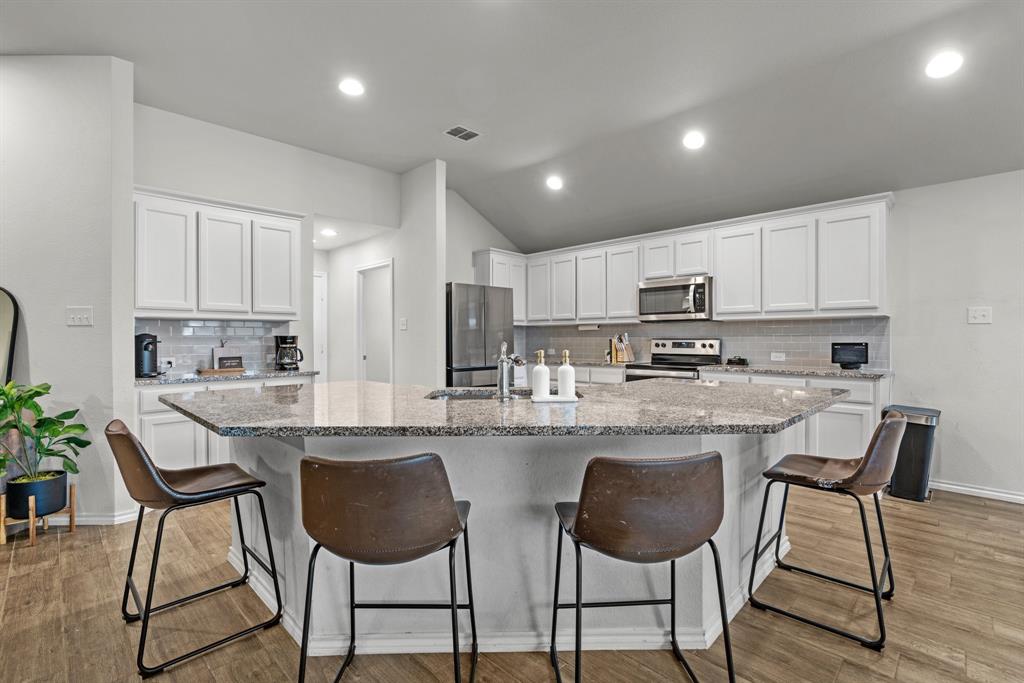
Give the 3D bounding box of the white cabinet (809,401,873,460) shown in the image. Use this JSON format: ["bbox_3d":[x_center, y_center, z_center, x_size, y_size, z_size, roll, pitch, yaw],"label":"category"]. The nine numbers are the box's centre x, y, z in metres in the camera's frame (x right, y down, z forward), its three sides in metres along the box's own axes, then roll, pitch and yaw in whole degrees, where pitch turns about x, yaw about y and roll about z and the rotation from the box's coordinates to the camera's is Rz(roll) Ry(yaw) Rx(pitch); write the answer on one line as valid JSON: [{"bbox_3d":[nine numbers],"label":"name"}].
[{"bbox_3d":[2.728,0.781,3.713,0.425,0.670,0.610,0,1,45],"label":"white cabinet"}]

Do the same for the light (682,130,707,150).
[{"bbox_3d":[1.545,-1.708,3.853,0.180,0.025,0.180,0,-24,45],"label":"light"}]

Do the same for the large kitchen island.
[{"bbox_3d":[0.026,0.722,2.310,3.523,0.914,1.712,0,0,0],"label":"large kitchen island"}]

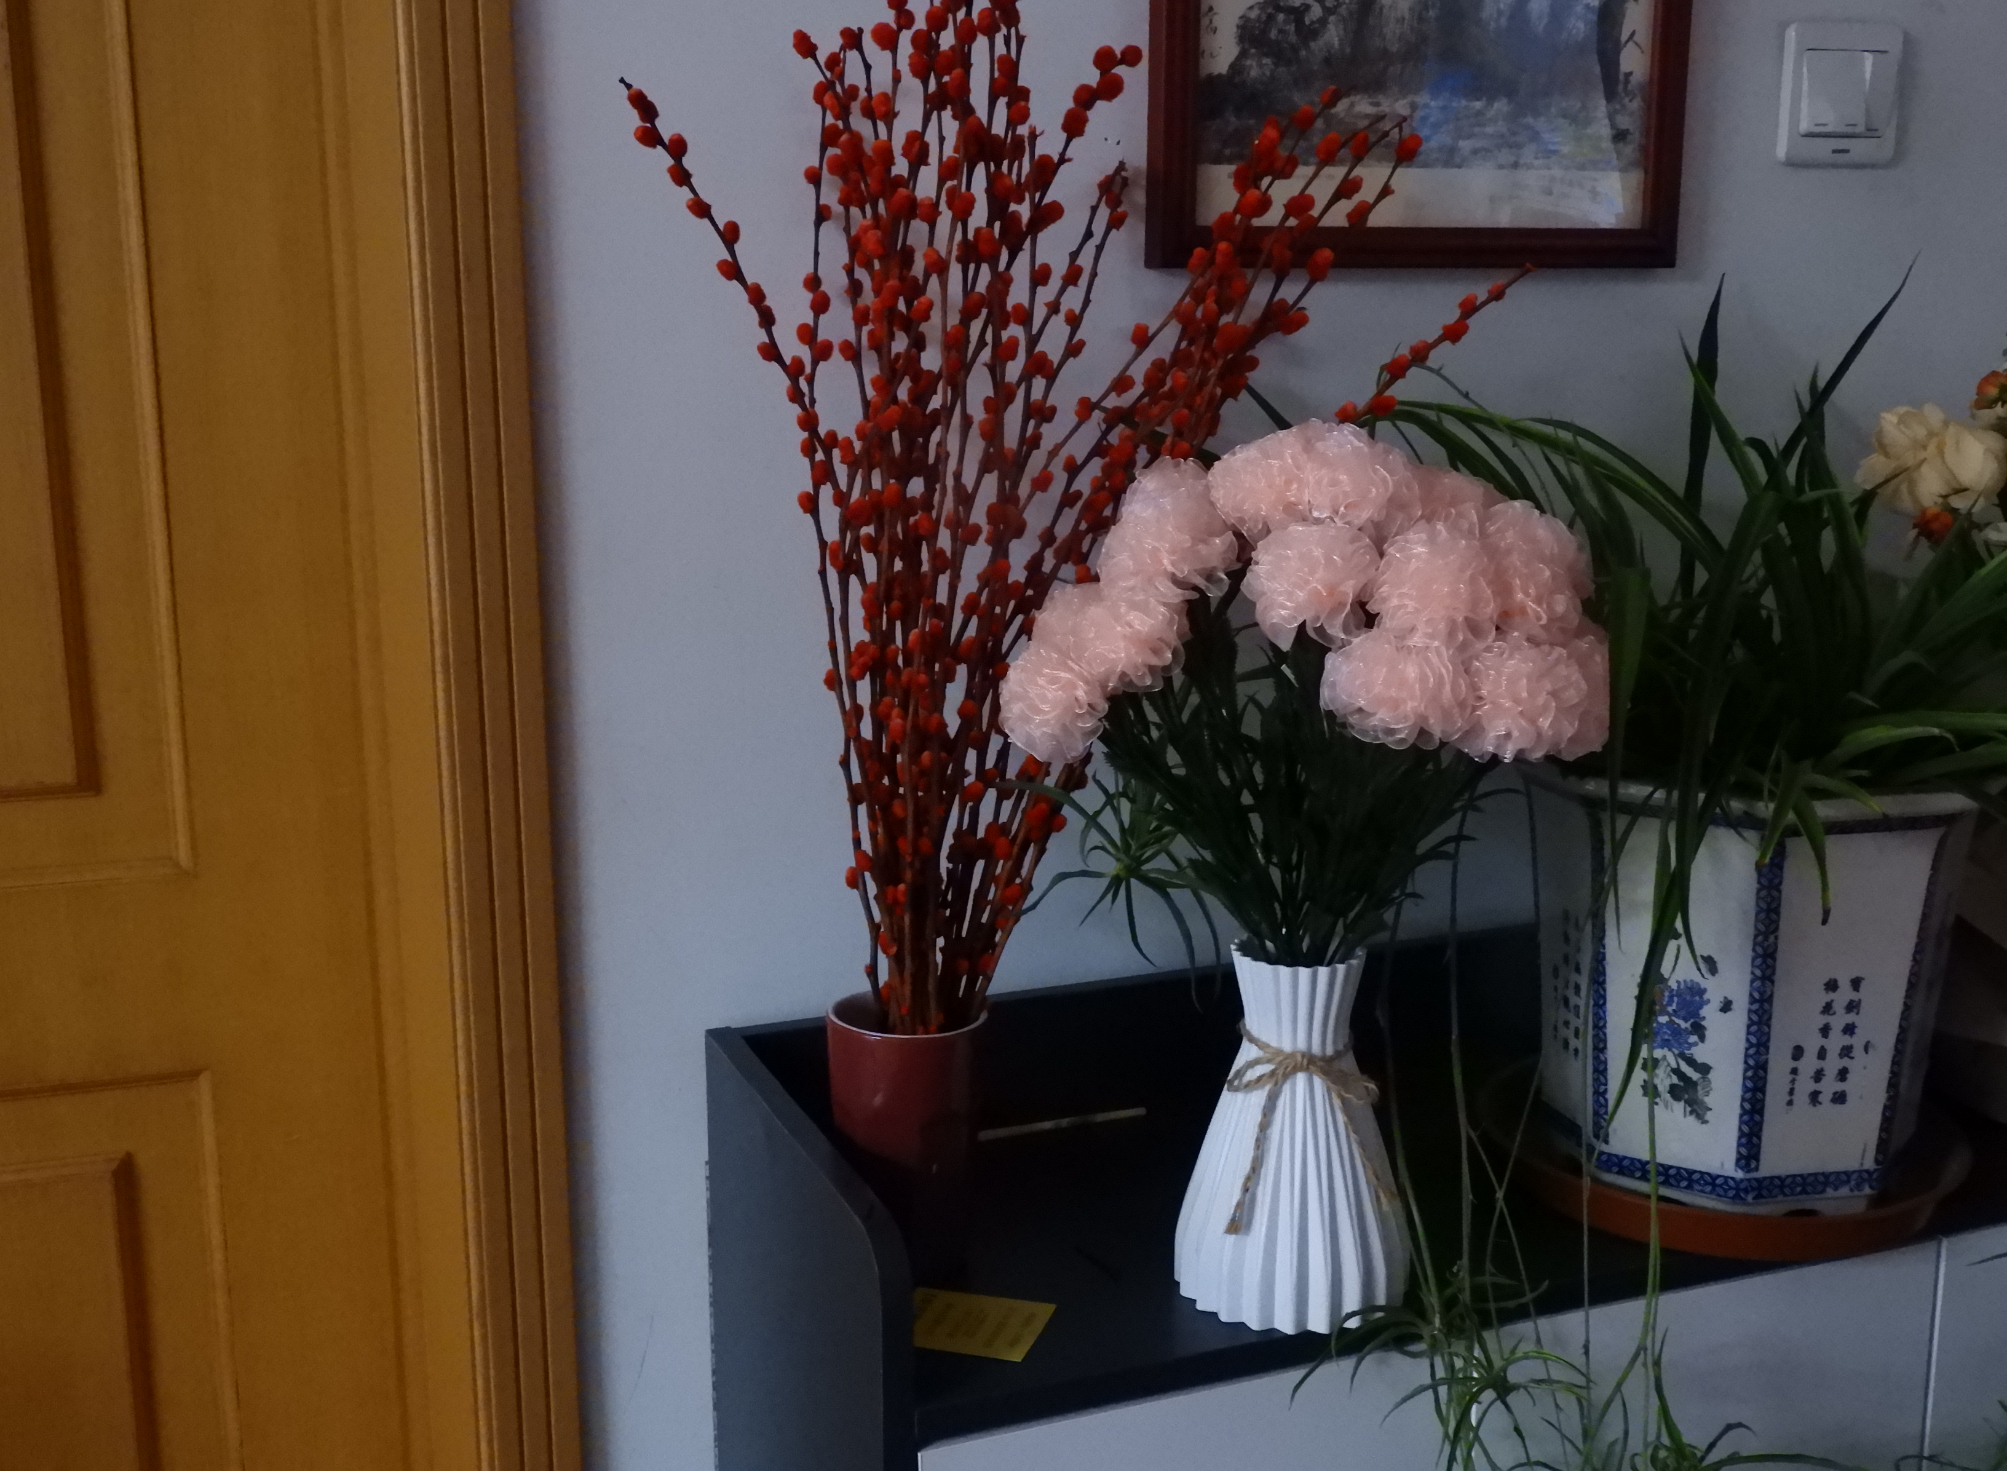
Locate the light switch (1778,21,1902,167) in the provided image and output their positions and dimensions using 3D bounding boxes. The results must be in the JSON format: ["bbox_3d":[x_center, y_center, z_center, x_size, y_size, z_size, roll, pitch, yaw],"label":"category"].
[{"bbox_3d":[0.509,-0.390,1.409,0.086,0.086,0.011,-5,11,-22],"label":"light switch"}]

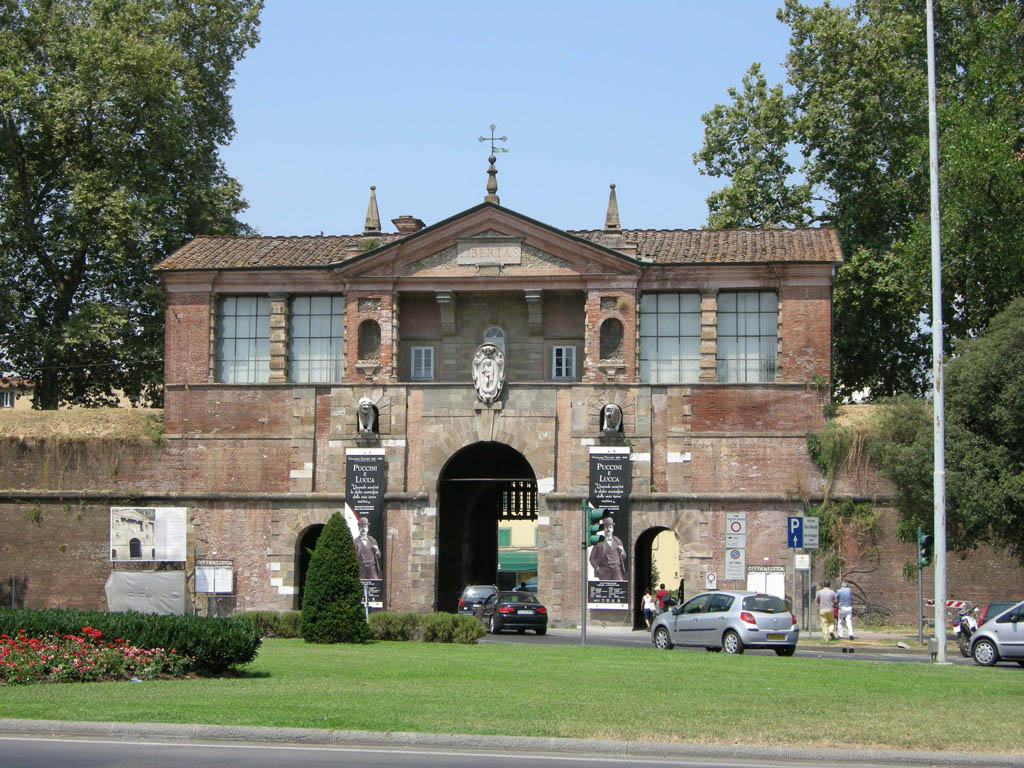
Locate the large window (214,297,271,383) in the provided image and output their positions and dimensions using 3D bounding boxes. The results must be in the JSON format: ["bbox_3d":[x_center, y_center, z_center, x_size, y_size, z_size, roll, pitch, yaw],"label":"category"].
[{"bbox_3d":[-10.423,-1.721,70.933,2.214,3.355,0.200,0,-6,6],"label":"large window"}]

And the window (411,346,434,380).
[{"bbox_3d":[-3.434,-0.787,70.379,0.931,1.314,0.150,0,-6,6],"label":"window"}]

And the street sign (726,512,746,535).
[{"bbox_3d":[7.344,4.564,60.000,0.660,0.710,0.050,0,-6,7],"label":"street sign"}]

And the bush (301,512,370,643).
[{"bbox_3d":[-4.792,5.254,49.800,1.870,3.500,1.870,0,-6,6],"label":"bush"}]

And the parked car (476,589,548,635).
[{"bbox_3d":[0.013,7.515,60.498,1.790,1.380,4.550,2,-6,-10],"label":"parked car"}]

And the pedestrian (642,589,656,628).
[{"bbox_3d":[4.911,8.053,65.511,0.480,1.560,0.420,0,-6,0],"label":"pedestrian"}]

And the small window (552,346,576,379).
[{"bbox_3d":[1.978,-0.801,69.097,0.907,1.272,0.150,0,-6,6],"label":"small window"}]

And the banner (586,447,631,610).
[{"bbox_3d":[3.540,5.265,66.938,1.500,5.952,0.080,0,-6,6],"label":"banner"}]

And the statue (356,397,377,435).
[{"bbox_3d":[-5.464,1.187,69.118,0.726,1.362,1.000,0,-6,6],"label":"statue"}]

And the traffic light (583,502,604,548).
[{"bbox_3d":[2.183,3.669,47.384,0.420,1.060,0.340,-4,-8,35],"label":"traffic light"}]

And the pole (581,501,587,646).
[{"bbox_3d":[1.860,4.880,47.250,0.110,3.754,0.110,0,-6,0],"label":"pole"}]

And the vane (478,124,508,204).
[{"bbox_3d":[-0.701,-8.321,69.531,1.146,3.093,0.570,0,-6,6],"label":"vane"}]

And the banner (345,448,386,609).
[{"bbox_3d":[-5.484,5.418,68.657,1.557,5.992,0.060,0,-6,6],"label":"banner"}]

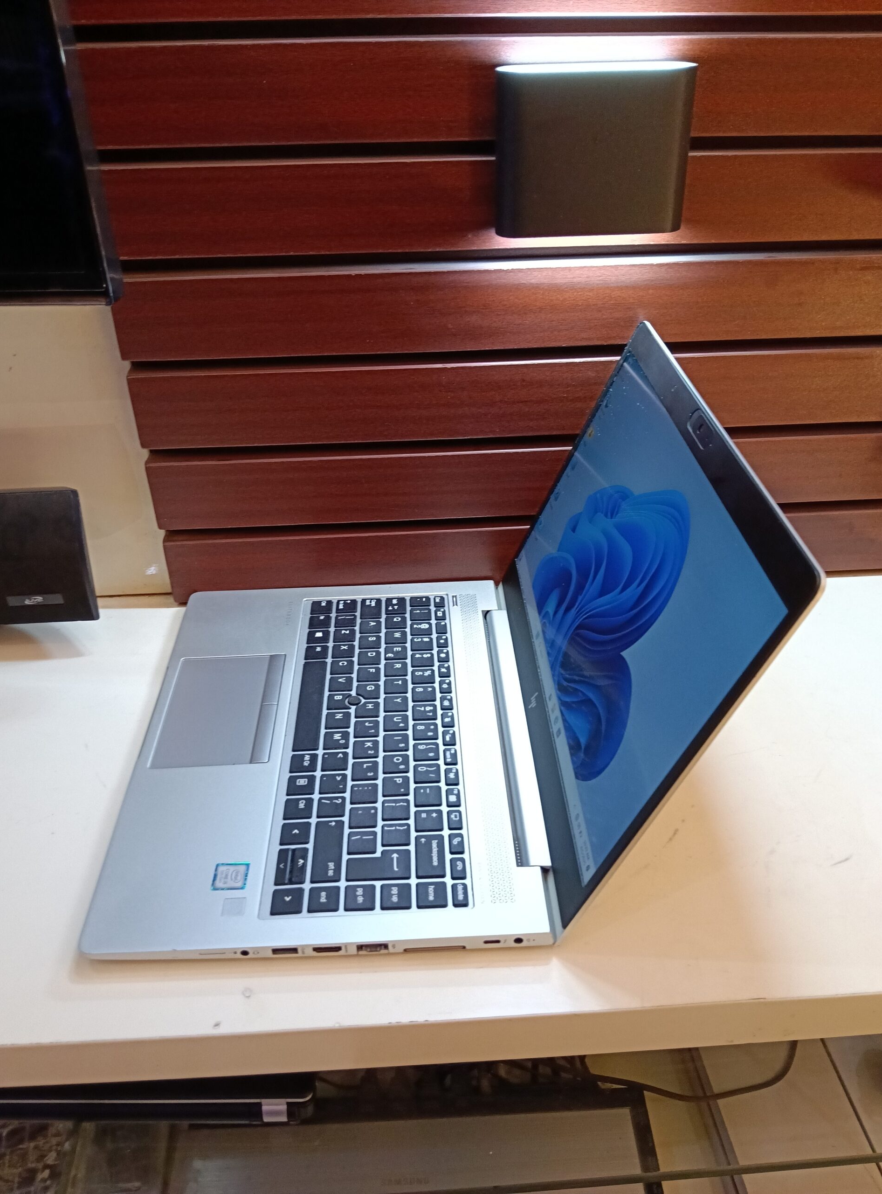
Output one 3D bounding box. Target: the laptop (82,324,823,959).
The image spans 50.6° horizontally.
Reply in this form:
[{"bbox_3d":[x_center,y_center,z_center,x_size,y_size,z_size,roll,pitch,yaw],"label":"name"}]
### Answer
[{"bbox_3d":[-0.021,-0.001,0.545,0.335,0.219,0.326,-2,34,-2],"label":"laptop"}]

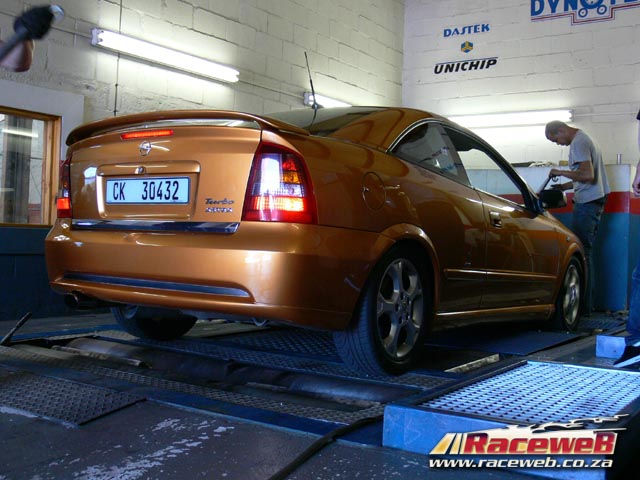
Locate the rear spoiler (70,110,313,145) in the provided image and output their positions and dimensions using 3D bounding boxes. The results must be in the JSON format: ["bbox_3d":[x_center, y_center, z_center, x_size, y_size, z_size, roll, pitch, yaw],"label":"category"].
[{"bbox_3d":[-0.678,-0.489,3.252,1.380,0.125,0.310,2,-1,35],"label":"rear spoiler"}]

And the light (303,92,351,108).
[{"bbox_3d":[0.277,-1.395,7.919,0.090,0.125,1.550,3,1,35],"label":"light"}]

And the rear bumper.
[{"bbox_3d":[-0.581,0.125,3.422,1.690,0.420,0.730,2,-1,35],"label":"rear bumper"}]

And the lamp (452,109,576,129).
[{"bbox_3d":[2.003,-1.339,8.203,1.550,0.135,0.090,3,1,35],"label":"lamp"}]

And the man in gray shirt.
[{"bbox_3d":[2.329,-0.199,6.662,0.540,1.761,0.490,2,0,20],"label":"man in gray shirt"}]

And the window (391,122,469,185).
[{"bbox_3d":[0.565,-0.502,3.924,0.080,0.360,0.860,-20,-13,36],"label":"window"}]

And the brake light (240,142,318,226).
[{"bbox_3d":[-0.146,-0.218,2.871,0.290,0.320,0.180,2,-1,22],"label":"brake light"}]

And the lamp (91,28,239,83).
[{"bbox_3d":[-1.166,-1.447,5.878,0.090,0.130,1.550,3,1,35],"label":"lamp"}]

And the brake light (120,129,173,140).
[{"bbox_3d":[-0.743,-0.450,3.162,0.325,0.028,0.040,2,-1,35],"label":"brake light"}]

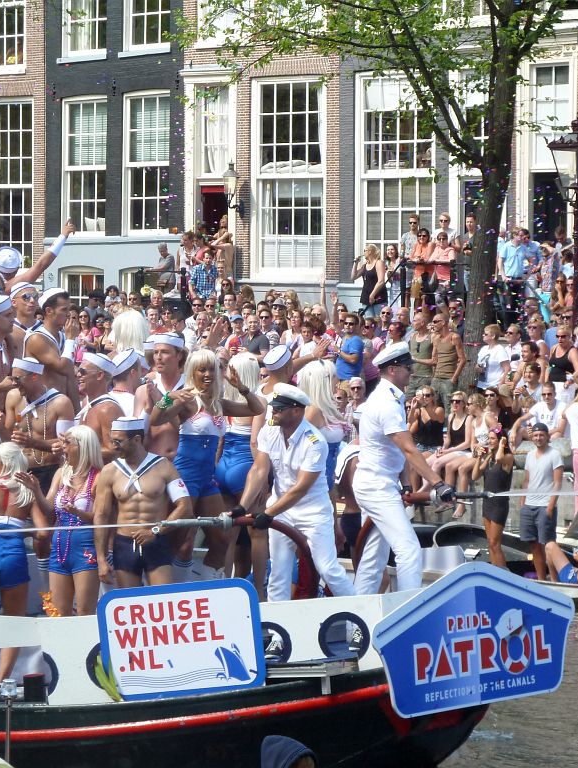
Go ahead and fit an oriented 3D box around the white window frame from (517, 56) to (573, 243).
[{"bbox_3d":[3.934,-3.554,47.145,1.195,2.891,0.250,2,3,43],"label":"white window frame"}]

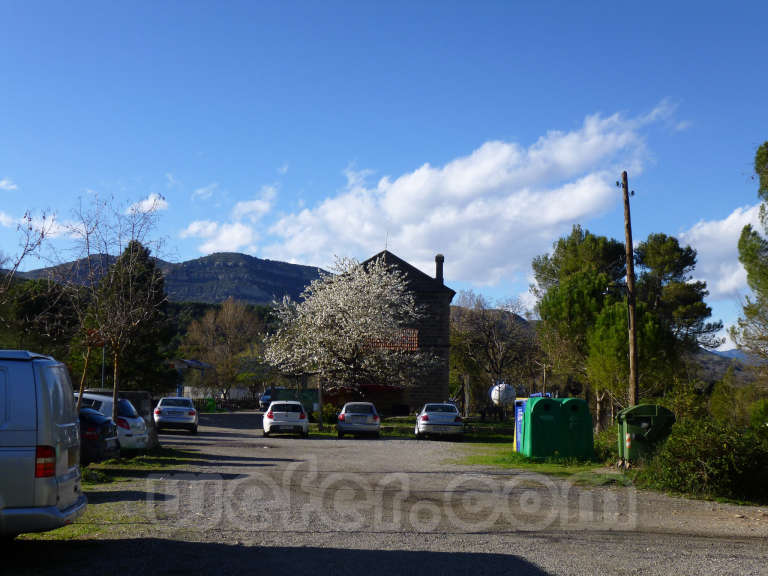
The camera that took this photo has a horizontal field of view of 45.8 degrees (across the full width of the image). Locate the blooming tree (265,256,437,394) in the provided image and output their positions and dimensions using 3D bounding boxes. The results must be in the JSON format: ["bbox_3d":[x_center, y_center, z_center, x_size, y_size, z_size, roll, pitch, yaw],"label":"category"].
[{"bbox_3d":[-1.952,2.768,53.000,9.900,9.100,9.200,1,-7,0],"label":"blooming tree"}]

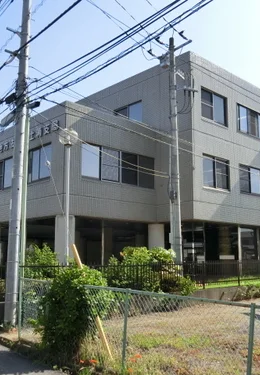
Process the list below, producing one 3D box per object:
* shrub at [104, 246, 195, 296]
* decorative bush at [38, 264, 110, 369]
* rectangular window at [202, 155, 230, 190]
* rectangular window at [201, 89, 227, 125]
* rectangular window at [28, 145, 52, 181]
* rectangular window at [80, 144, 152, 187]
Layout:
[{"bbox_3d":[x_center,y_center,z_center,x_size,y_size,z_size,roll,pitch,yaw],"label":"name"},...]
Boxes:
[{"bbox_3d":[0.771,2.848,14.165,2.950,1.680,1.700,9,-13,-42],"label":"shrub"},{"bbox_3d":[-0.910,2.073,6.938,1.000,1.460,1.050,0,-10,0],"label":"decorative bush"},{"bbox_3d":[4.371,-0.685,21.282,2.245,1.651,0.150,9,-13,-42],"label":"rectangular window"},{"bbox_3d":[4.607,-4.365,22.981,2.406,1.741,0.190,9,-13,-42],"label":"rectangular window"},{"bbox_3d":[-4.220,-1.063,19.567,0.150,1.619,2.227,9,-13,-42],"label":"rectangular window"},{"bbox_3d":[-0.478,-0.935,19.924,4.559,1.520,0.150,9,-13,-42],"label":"rectangular window"}]

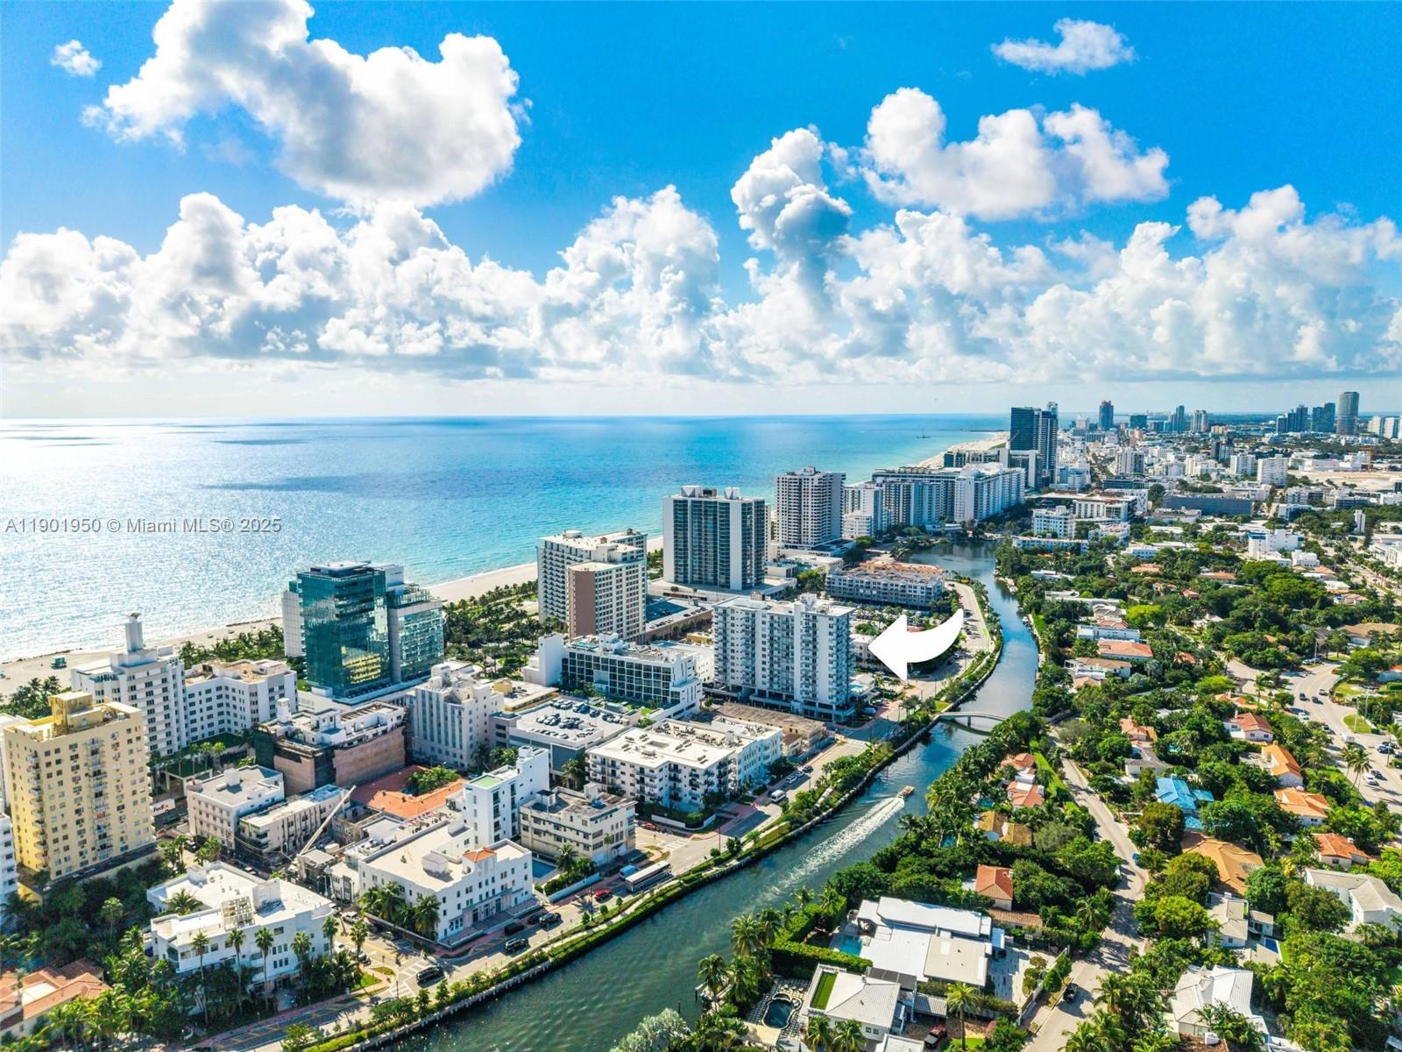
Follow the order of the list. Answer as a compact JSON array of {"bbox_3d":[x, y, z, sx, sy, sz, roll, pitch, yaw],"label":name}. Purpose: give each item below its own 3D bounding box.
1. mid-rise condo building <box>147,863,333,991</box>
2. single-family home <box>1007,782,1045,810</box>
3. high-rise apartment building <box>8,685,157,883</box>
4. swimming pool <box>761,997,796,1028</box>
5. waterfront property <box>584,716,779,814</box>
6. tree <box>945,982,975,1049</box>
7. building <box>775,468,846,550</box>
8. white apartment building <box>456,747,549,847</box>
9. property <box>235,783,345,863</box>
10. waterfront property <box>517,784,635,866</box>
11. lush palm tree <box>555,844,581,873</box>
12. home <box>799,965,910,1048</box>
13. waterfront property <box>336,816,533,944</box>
[{"bbox_3d":[-99.380,84.550,207.090,29.760,14.500,39.220,-6,9,-40],"label":"mid-rise condo building"},{"bbox_3d":[93.120,78.980,279.220,10.470,6.300,17.140,3,7,23],"label":"single-family home"},{"bbox_3d":[-158.380,63.960,247.870,17.960,42.500,25.300,3,8,28],"label":"high-rise apartment building"},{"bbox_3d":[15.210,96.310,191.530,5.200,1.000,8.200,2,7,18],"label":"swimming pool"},{"bbox_3d":[-4.010,73.110,305.220,41.260,13.000,49.600,4,8,32],"label":"waterfront property"},{"bbox_3d":[46.740,87.780,174.040,5.000,12.200,5.000,0,7,0],"label":"tree"},{"bbox_3d":[91.570,-15.280,822.590,36.920,65.500,52.110,4,8,32],"label":"building"},{"bbox_3d":[-53.390,74.260,268.270,9.500,20.000,25.000,3,8,28],"label":"white apartment building"},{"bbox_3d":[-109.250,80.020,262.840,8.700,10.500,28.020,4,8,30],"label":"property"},{"bbox_3d":[-32.090,78.130,254.970,24.000,13.000,15.500,4,8,30],"label":"waterfront property"},{"bbox_3d":[-32.770,82.660,241.410,6.200,7.200,6.200,0,7,0],"label":"lush palm tree"},{"bbox_3d":[29.050,90.750,185.300,16.860,5.800,14.940,2,7,21],"label":"home"},{"bbox_3d":[-61.770,84.070,235.800,30.460,13.800,27.490,5,8,37],"label":"waterfront property"}]

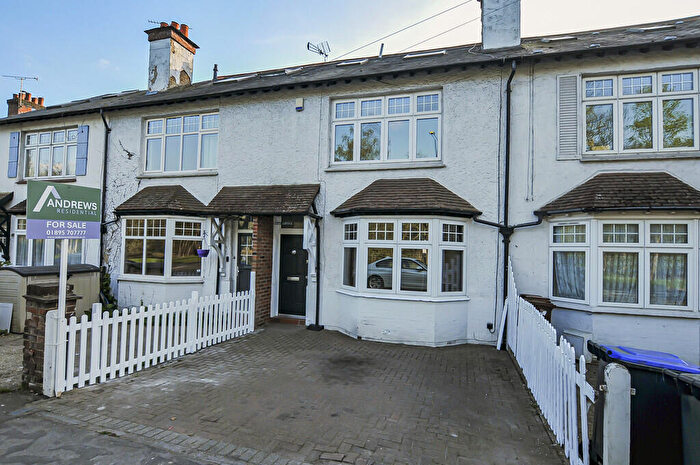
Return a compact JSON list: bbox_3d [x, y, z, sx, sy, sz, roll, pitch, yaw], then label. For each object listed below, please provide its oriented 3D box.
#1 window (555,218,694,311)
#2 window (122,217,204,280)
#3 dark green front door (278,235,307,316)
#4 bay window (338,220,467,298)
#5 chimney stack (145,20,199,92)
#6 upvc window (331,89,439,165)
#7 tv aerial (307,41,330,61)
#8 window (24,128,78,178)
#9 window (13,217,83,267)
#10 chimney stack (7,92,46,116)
[{"bbox_3d":[4.970,0.551,6.081,2.620,1.500,0.520,1,-1,18],"label":"window"},{"bbox_3d":[-5.181,0.375,9.298,2.660,1.520,0.520,1,-1,18],"label":"window"},{"bbox_3d":[-1.375,1.064,8.639,0.780,1.985,0.060,1,-1,18],"label":"dark green front door"},{"bbox_3d":[1.062,0.491,7.319,2.660,1.510,0.520,1,-1,18],"label":"bay window"},{"bbox_3d":[-6.302,-6.187,12.444,1.160,2.800,1.250,1,-1,18],"label":"chimney stack"},{"bbox_3d":[0.785,-2.319,7.883,2.485,1.486,0.100,1,-1,18],"label":"upvc window"},{"bbox_3d":[-1.019,-5.890,11.315,0.750,0.420,0.420,3,-2,-41],"label":"tv aerial"},{"bbox_3d":[-9.545,-2.519,11.157,2.440,1.486,0.100,1,-1,18],"label":"window"},{"bbox_3d":[-9.251,0.291,10.588,2.640,1.510,0.520,1,-1,18],"label":"window"},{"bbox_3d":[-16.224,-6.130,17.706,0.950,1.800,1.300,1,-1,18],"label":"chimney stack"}]

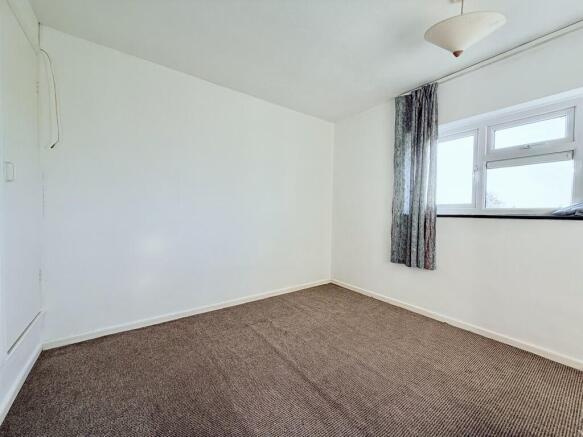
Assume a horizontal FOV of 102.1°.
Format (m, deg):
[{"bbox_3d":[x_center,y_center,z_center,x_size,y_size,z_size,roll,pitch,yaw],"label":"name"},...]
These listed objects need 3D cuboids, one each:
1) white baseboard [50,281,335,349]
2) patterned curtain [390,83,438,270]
[{"bbox_3d":[-0.639,0.955,2.690,3.072,0.070,0.020,0,2,-36],"label":"white baseboard"},{"bbox_3d":[1.303,-0.408,2.522,0.100,1.850,0.440,0,2,-36],"label":"patterned curtain"}]

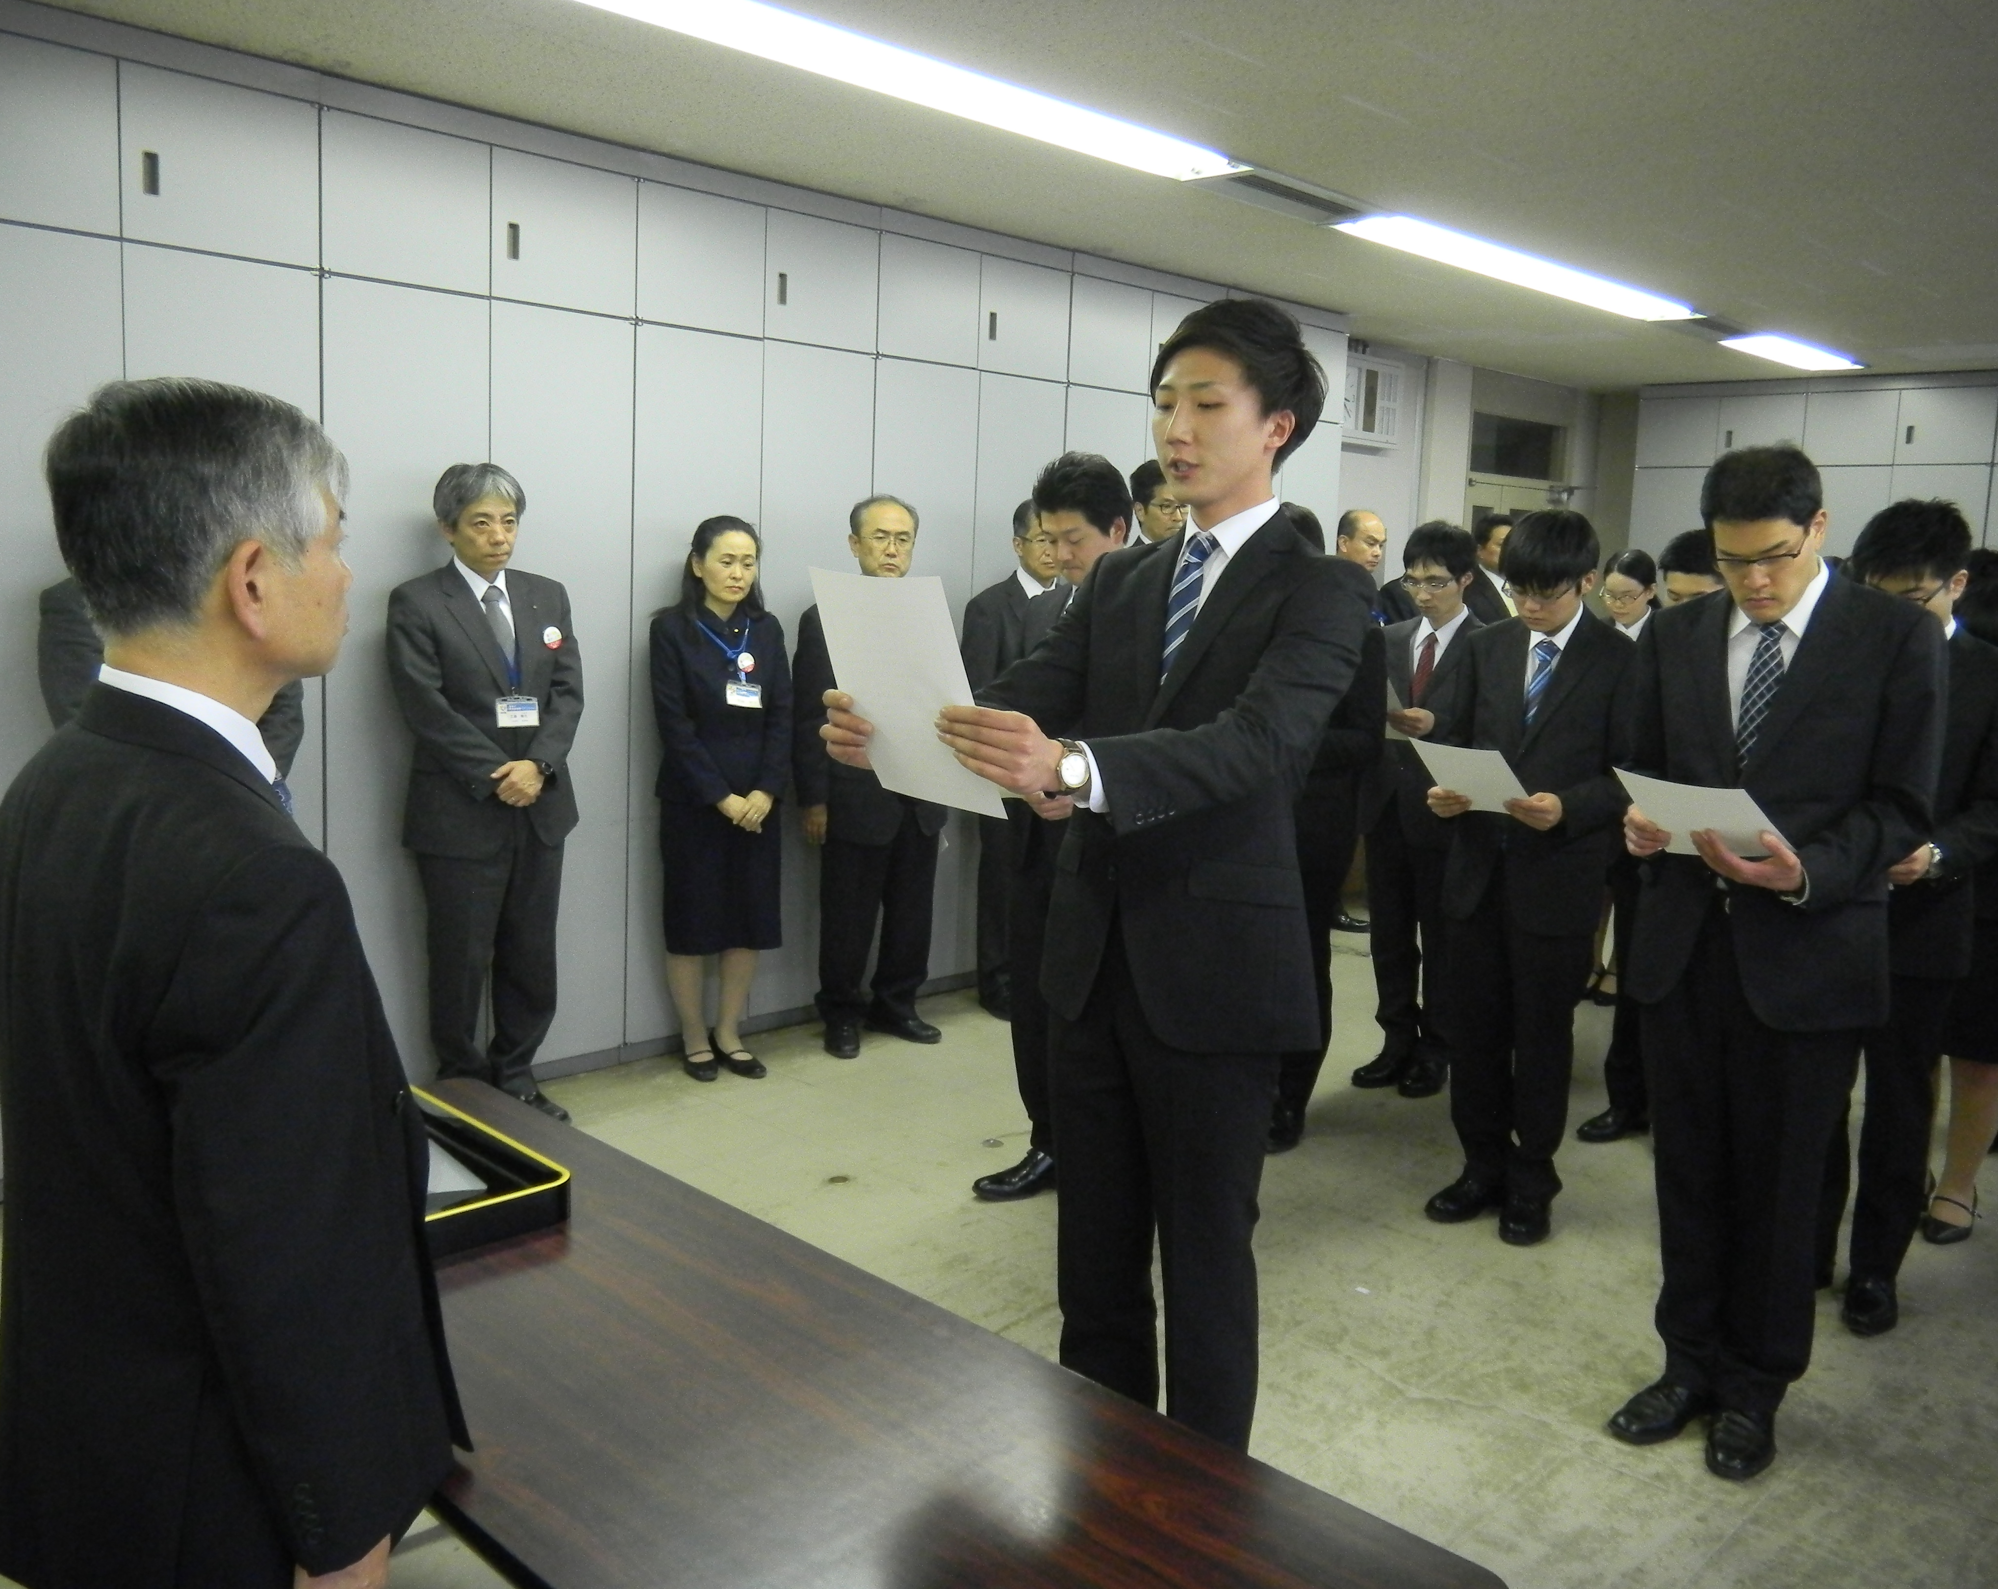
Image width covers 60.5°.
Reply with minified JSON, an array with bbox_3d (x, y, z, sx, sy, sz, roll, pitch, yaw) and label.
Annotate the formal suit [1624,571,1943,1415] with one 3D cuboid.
[{"bbox_3d":[1.356,0.386,3.078,0.540,1.550,0.400,10,11,41],"label":"formal suit"}]

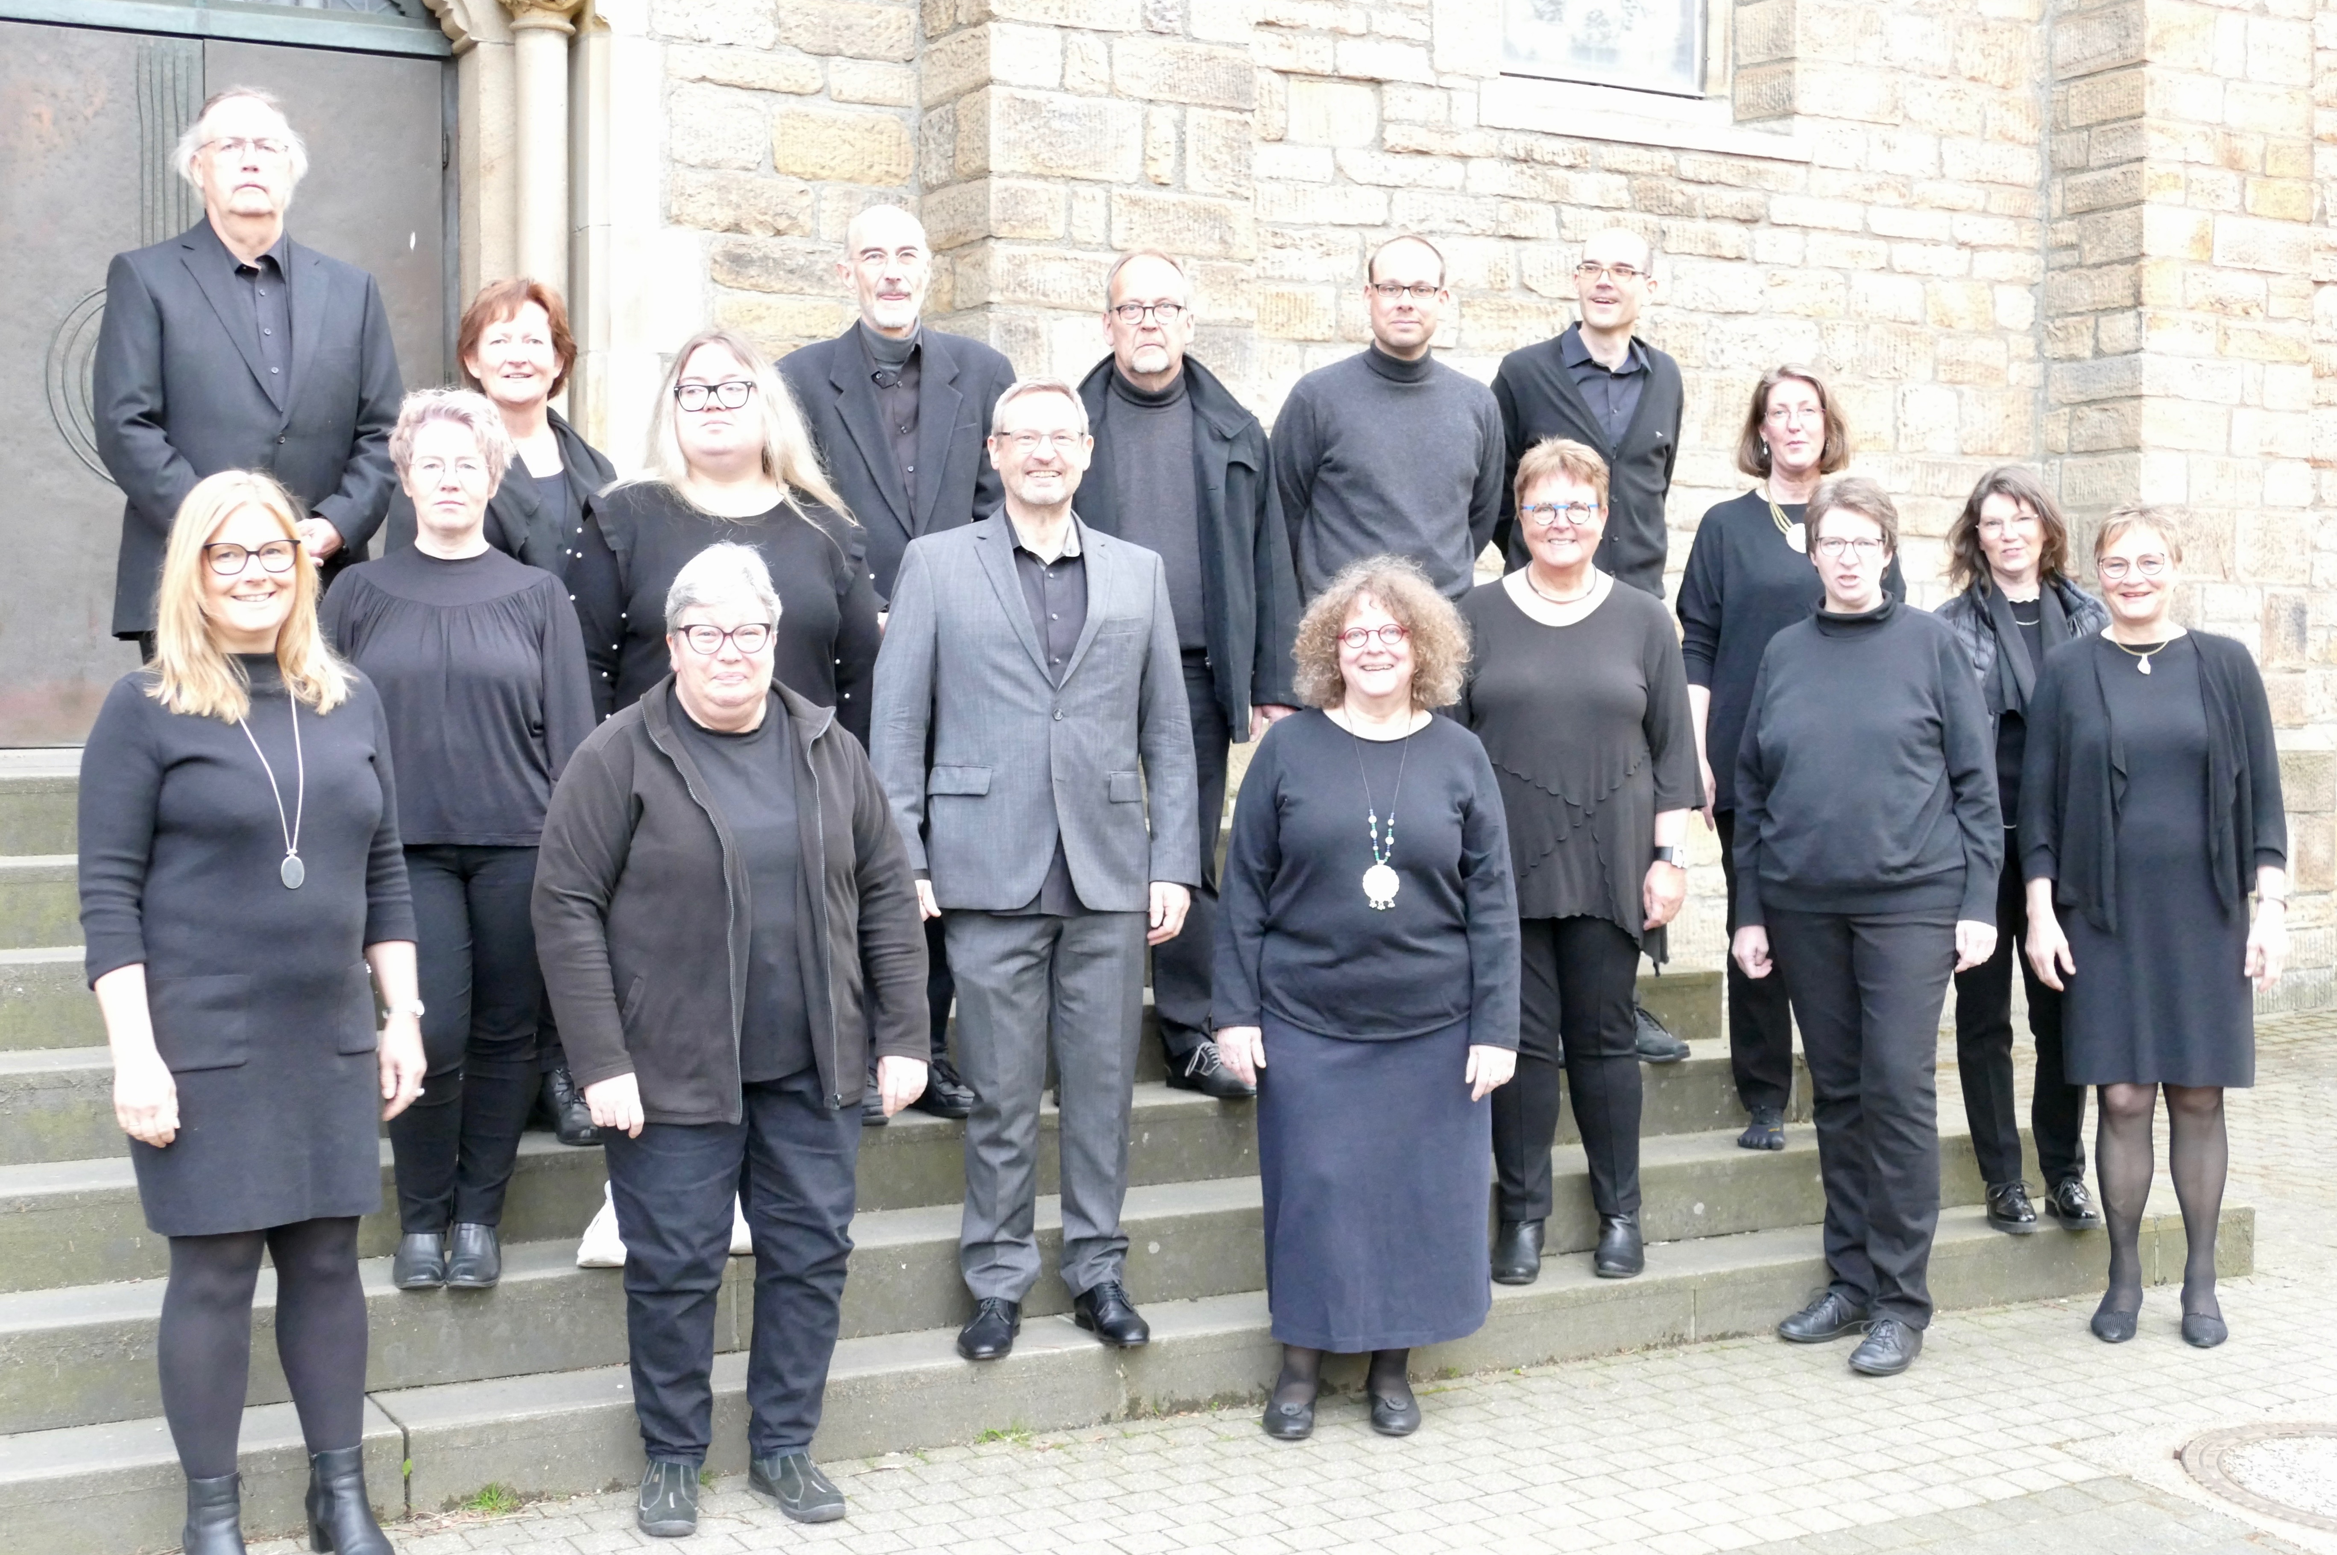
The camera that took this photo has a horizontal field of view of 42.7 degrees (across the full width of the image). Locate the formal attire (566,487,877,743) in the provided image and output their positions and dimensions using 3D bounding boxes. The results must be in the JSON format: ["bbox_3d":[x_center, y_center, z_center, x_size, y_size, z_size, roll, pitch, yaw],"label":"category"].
[{"bbox_3d":[-0.807,-0.204,5.440,0.540,0.668,0.360,0,2,-10],"label":"formal attire"}]

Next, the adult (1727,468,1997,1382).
[{"bbox_3d":[1.384,0.271,5.917,0.530,1.723,0.400,1,2,22],"label":"adult"}]

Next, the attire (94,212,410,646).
[{"bbox_3d":[-1.740,-0.654,5.639,0.560,0.777,0.360,-1,2,-32],"label":"attire"}]

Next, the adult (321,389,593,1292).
[{"bbox_3d":[-1.234,0.097,5.157,0.480,1.532,0.340,-1,2,-13],"label":"adult"}]

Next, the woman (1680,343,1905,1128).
[{"bbox_3d":[1.395,-0.041,6.720,0.500,1.720,0.310,0,2,6],"label":"woman"}]

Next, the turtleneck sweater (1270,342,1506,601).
[{"bbox_3d":[0.483,-0.650,6.560,0.530,0.660,0.310,0,2,-8],"label":"turtleneck sweater"}]

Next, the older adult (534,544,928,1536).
[{"bbox_3d":[-0.719,0.414,4.910,0.600,1.580,0.370,-1,2,-19],"label":"older adult"}]

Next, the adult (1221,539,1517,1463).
[{"bbox_3d":[0.360,0.391,5.420,0.530,1.580,0.340,0,2,-4],"label":"adult"}]

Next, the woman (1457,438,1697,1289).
[{"bbox_3d":[0.812,0.155,6.078,0.520,1.679,0.360,0,2,8],"label":"woman"}]

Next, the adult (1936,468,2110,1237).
[{"bbox_3d":[1.888,0.162,6.620,0.460,1.670,0.300,0,2,9],"label":"adult"}]

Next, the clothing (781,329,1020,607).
[{"bbox_3d":[-0.552,-0.562,6.080,0.520,0.760,0.300,-1,2,-17],"label":"clothing"}]

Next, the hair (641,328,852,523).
[{"bbox_3d":[-0.776,-0.641,5.460,0.360,0.370,0.260,-1,2,-12],"label":"hair"}]

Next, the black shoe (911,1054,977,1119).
[{"bbox_3d":[-0.489,0.610,6.032,0.110,0.120,0.290,-1,2,-28],"label":"black shoe"}]

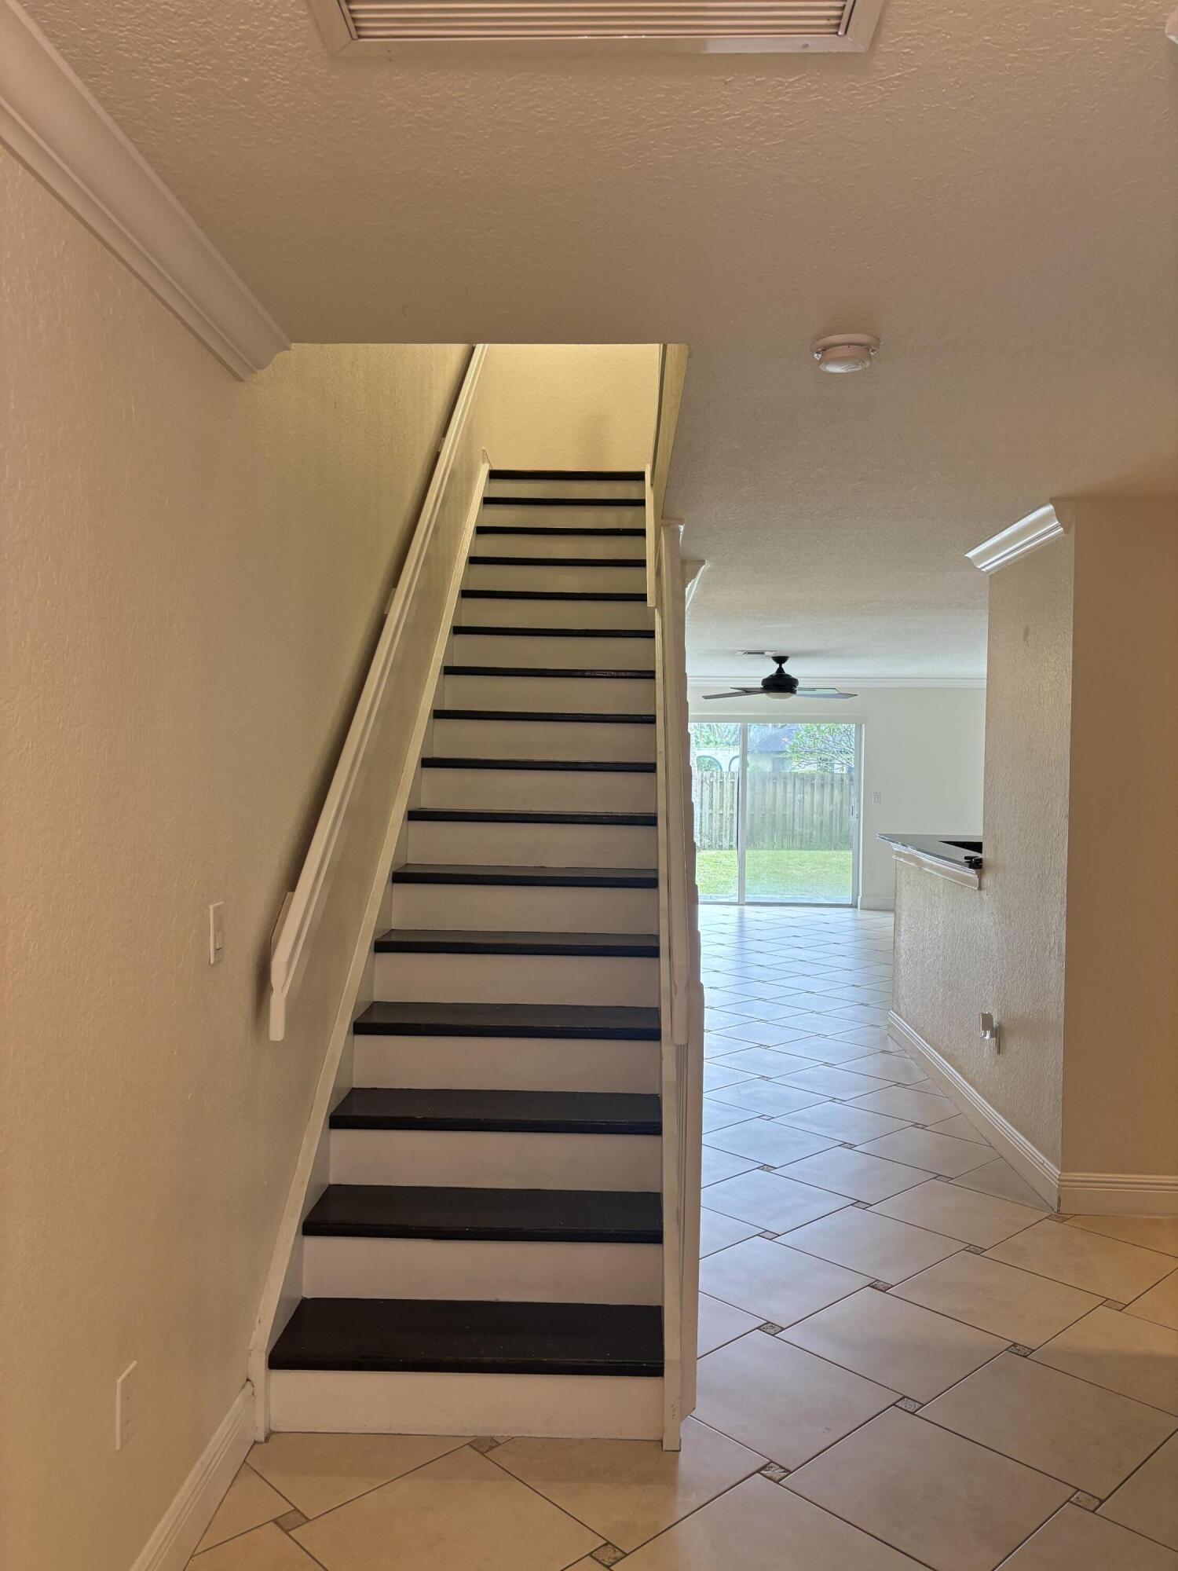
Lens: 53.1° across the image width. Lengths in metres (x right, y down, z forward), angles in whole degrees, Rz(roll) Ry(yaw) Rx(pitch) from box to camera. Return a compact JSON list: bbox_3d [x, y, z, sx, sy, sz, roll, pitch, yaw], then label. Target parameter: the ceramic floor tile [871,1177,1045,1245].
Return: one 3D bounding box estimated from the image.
[{"bbox_3d":[1.261,1.463,4.036,0.447,0.010,0.447,0,2,-43],"label":"ceramic floor tile"}]

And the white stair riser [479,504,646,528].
[{"bbox_3d":[-0.128,-1.386,6.222,0.851,0.169,0.022,1,1,2],"label":"white stair riser"}]

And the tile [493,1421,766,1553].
[{"bbox_3d":[0.083,1.500,2.623,0.454,0.010,0.454,0,2,-43],"label":"tile"}]

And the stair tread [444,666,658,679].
[{"bbox_3d":[-0.158,-0.470,5.035,0.883,0.034,0.269,1,1,0],"label":"stair tread"}]

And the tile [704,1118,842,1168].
[{"bbox_3d":[0.730,1.460,4.829,0.454,0.010,0.454,0,2,-43],"label":"tile"}]

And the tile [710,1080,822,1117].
[{"bbox_3d":[0.808,1.430,5.396,0.447,0.010,0.447,0,2,-43],"label":"tile"}]

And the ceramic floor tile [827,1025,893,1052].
[{"bbox_3d":[1.651,1.431,6.667,0.454,0.010,0.454,0,2,-43],"label":"ceramic floor tile"}]

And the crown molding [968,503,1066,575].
[{"bbox_3d":[1.648,-0.942,4.575,0.083,0.108,1.050,1,1,2],"label":"crown molding"}]

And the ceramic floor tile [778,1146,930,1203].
[{"bbox_3d":[0.985,1.444,4.367,0.448,0.012,0.448,0,2,-43],"label":"ceramic floor tile"}]

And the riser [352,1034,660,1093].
[{"bbox_3d":[-0.241,0.816,3.470,0.898,0.160,0.020,1,1,2],"label":"riser"}]

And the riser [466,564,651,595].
[{"bbox_3d":[-0.144,-0.970,5.678,0.847,0.160,0.020,1,1,0],"label":"riser"}]

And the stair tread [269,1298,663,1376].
[{"bbox_3d":[-0.274,1.311,2.809,0.894,0.035,0.267,1,1,2],"label":"stair tread"}]

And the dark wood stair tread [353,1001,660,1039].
[{"bbox_3d":[-0.229,0.698,3.490,0.872,0.035,0.266,1,1,0],"label":"dark wood stair tread"}]

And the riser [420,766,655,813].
[{"bbox_3d":[-0.188,0.018,4.427,0.883,0.152,0.020,1,1,0],"label":"riser"}]

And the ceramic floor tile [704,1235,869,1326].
[{"bbox_3d":[0.544,1.485,3.542,0.454,0.010,0.454,0,2,-43],"label":"ceramic floor tile"}]

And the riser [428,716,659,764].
[{"bbox_3d":[-0.173,-0.178,4.620,0.872,0.154,0.020,1,1,0],"label":"riser"}]

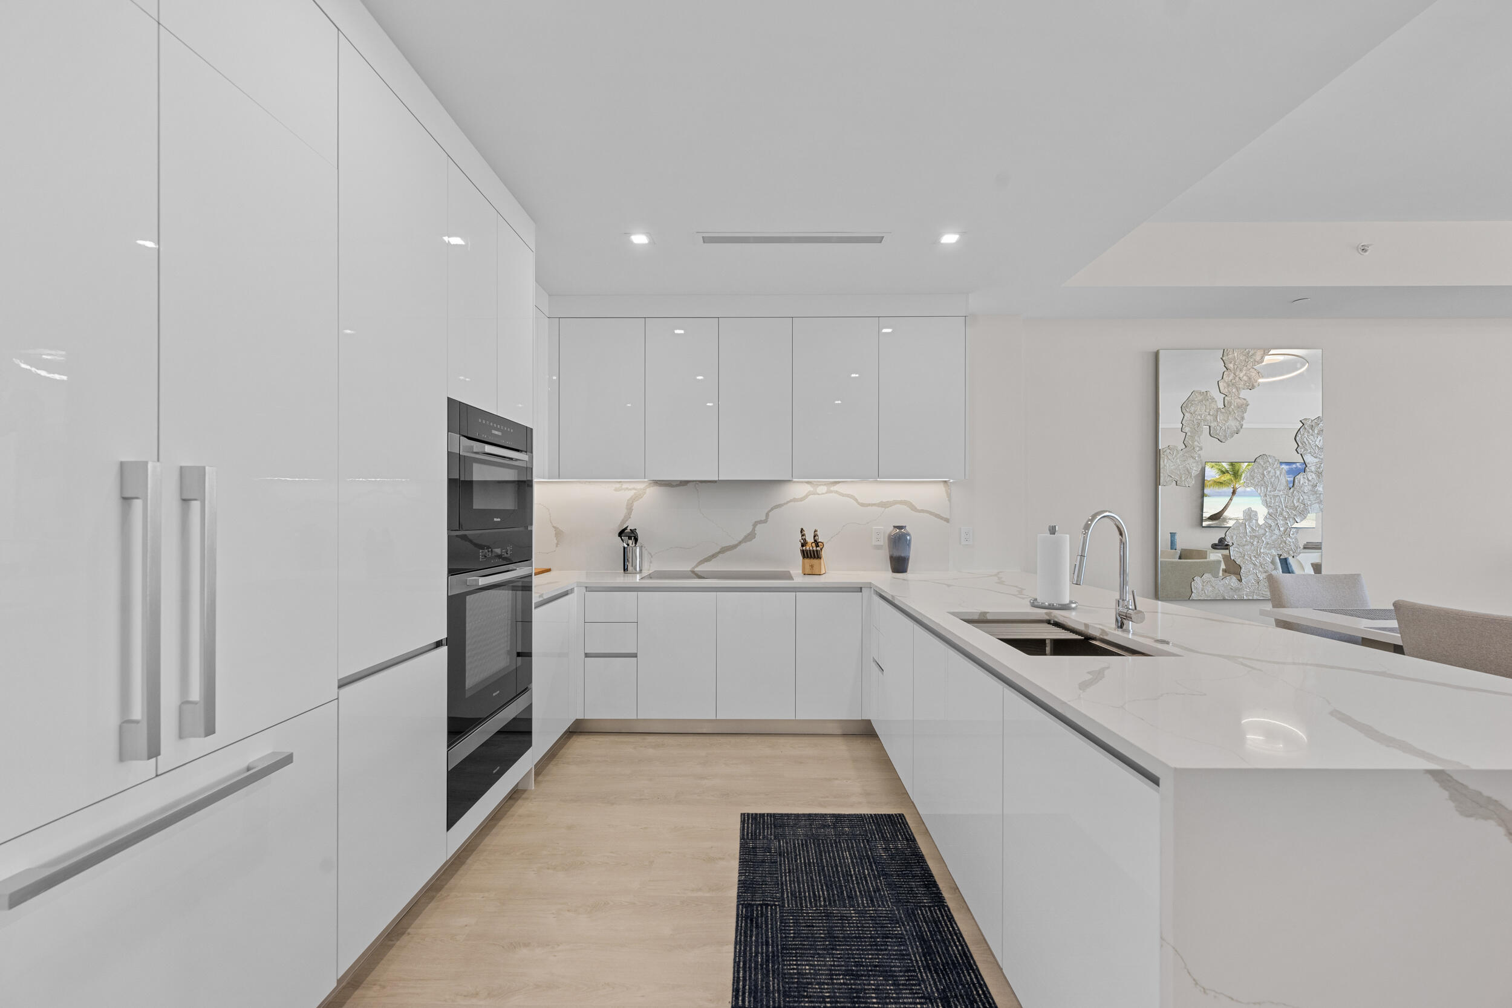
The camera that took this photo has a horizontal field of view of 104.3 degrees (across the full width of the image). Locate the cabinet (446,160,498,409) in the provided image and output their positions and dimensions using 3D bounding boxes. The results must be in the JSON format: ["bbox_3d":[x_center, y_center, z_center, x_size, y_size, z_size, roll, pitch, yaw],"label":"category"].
[{"bbox_3d":[-1.373,-0.790,2.259,0.600,0.842,0.390,0,-1,1],"label":"cabinet"}]

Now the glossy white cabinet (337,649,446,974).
[{"bbox_3d":[-1.377,0.852,1.798,0.600,0.768,0.530,0,-1,1],"label":"glossy white cabinet"}]

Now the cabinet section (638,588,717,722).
[{"bbox_3d":[-0.464,0.904,3.794,0.470,0.753,0.580,0,0,1],"label":"cabinet section"}]

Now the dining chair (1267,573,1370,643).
[{"bbox_3d":[3.683,0.926,3.597,0.570,0.935,0.620,0,-1,1],"label":"dining chair"}]

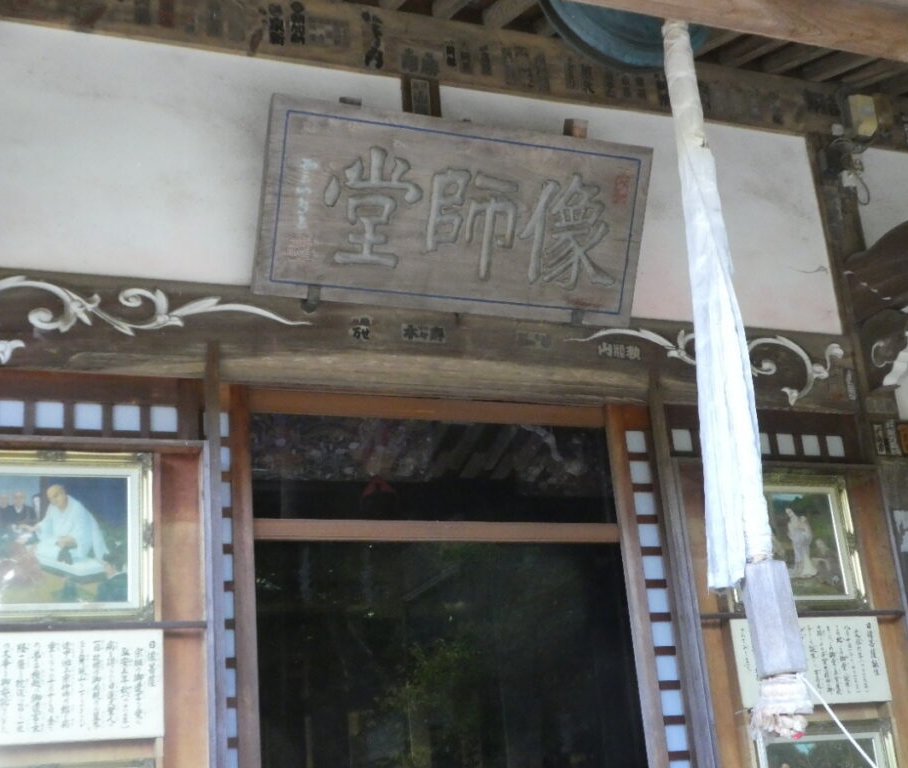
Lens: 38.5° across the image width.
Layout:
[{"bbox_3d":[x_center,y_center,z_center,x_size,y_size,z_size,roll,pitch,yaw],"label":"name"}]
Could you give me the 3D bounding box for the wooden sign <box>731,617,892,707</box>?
[{"bbox_3d":[1.299,1.014,4.739,0.641,0.313,0.025,3,-21,-21],"label":"wooden sign"}]

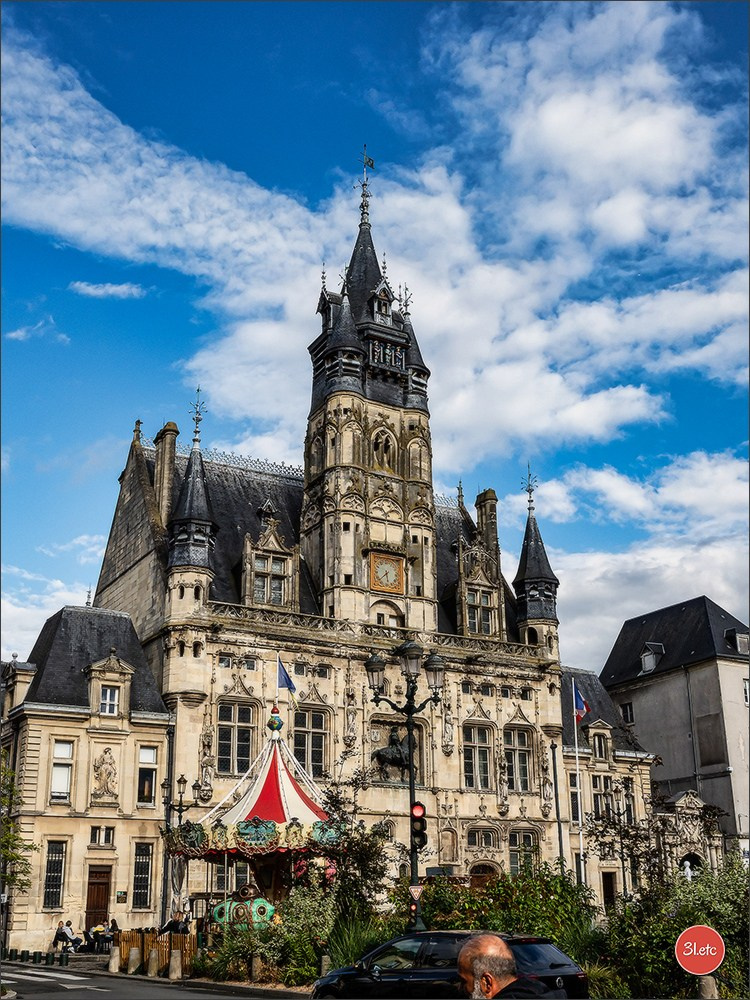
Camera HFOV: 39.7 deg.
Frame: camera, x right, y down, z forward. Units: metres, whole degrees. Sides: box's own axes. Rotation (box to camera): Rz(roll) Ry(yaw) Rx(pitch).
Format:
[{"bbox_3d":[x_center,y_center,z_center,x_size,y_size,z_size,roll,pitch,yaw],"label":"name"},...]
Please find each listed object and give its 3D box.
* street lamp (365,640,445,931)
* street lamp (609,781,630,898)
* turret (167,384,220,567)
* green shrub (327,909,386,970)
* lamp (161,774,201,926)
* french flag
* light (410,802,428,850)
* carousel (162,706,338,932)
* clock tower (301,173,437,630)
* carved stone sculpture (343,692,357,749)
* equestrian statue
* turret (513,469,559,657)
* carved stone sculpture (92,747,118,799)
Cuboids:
[{"bbox_3d":[0.819,6.783,23.201,1.850,7.376,0.550,-1,-19,0],"label":"street lamp"},{"bbox_3d":[11.312,16.417,47.598,1.600,6.747,0.500,9,-21,-27],"label":"street lamp"},{"bbox_3d":[-9.256,-1.151,52.694,2.500,9.692,2.500,10,-22,-28],"label":"turret"},{"bbox_3d":[-0.437,10.383,24.259,1.400,1.591,1.300,-1,-19,0],"label":"green shrub"},{"bbox_3d":[-7.456,13.558,39.262,1.500,6.200,0.500,10,-22,-28],"label":"lamp"},{"bbox_3d":[9.717,9.595,49.306,0.850,1.880,0.400,-1,-19,0],"label":"french flag"},{"bbox_3d":[0.800,5.853,18.700,0.270,0.833,0.300,10,-22,-28],"label":"light"},{"bbox_3d":[-3.323,11.039,34.829,7.400,8.164,7.400,-1,-19,0],"label":"carousel"},{"bbox_3d":[-0.345,-7.992,63.829,6.200,32.736,6.000,10,-22,-28],"label":"clock tower"},{"bbox_3d":[-1.271,10.992,51.845,0.600,2.754,0.500,10,-22,-28],"label":"carved stone sculpture"},{"bbox_3d":[0.938,12.576,51.440,2.600,2.702,0.900,9,-21,-27],"label":"equestrian statue"},{"bbox_3d":[9.687,3.542,61.912,2.600,11.619,2.600,-1,-19,0],"label":"turret"},{"bbox_3d":[-11.905,12.037,45.941,1.000,2.232,0.400,10,-22,-28],"label":"carved stone sculpture"}]

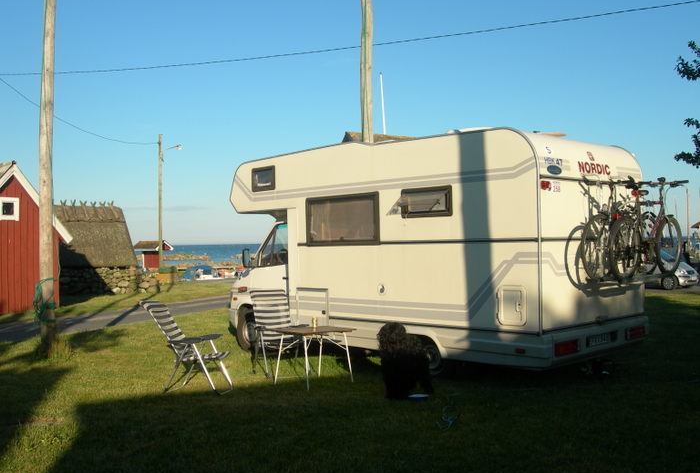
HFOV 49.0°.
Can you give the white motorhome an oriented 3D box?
[{"bbox_3d":[0.742,0.258,10.431,2.350,2.800,5.800,-1,-1,-44],"label":"white motorhome"}]

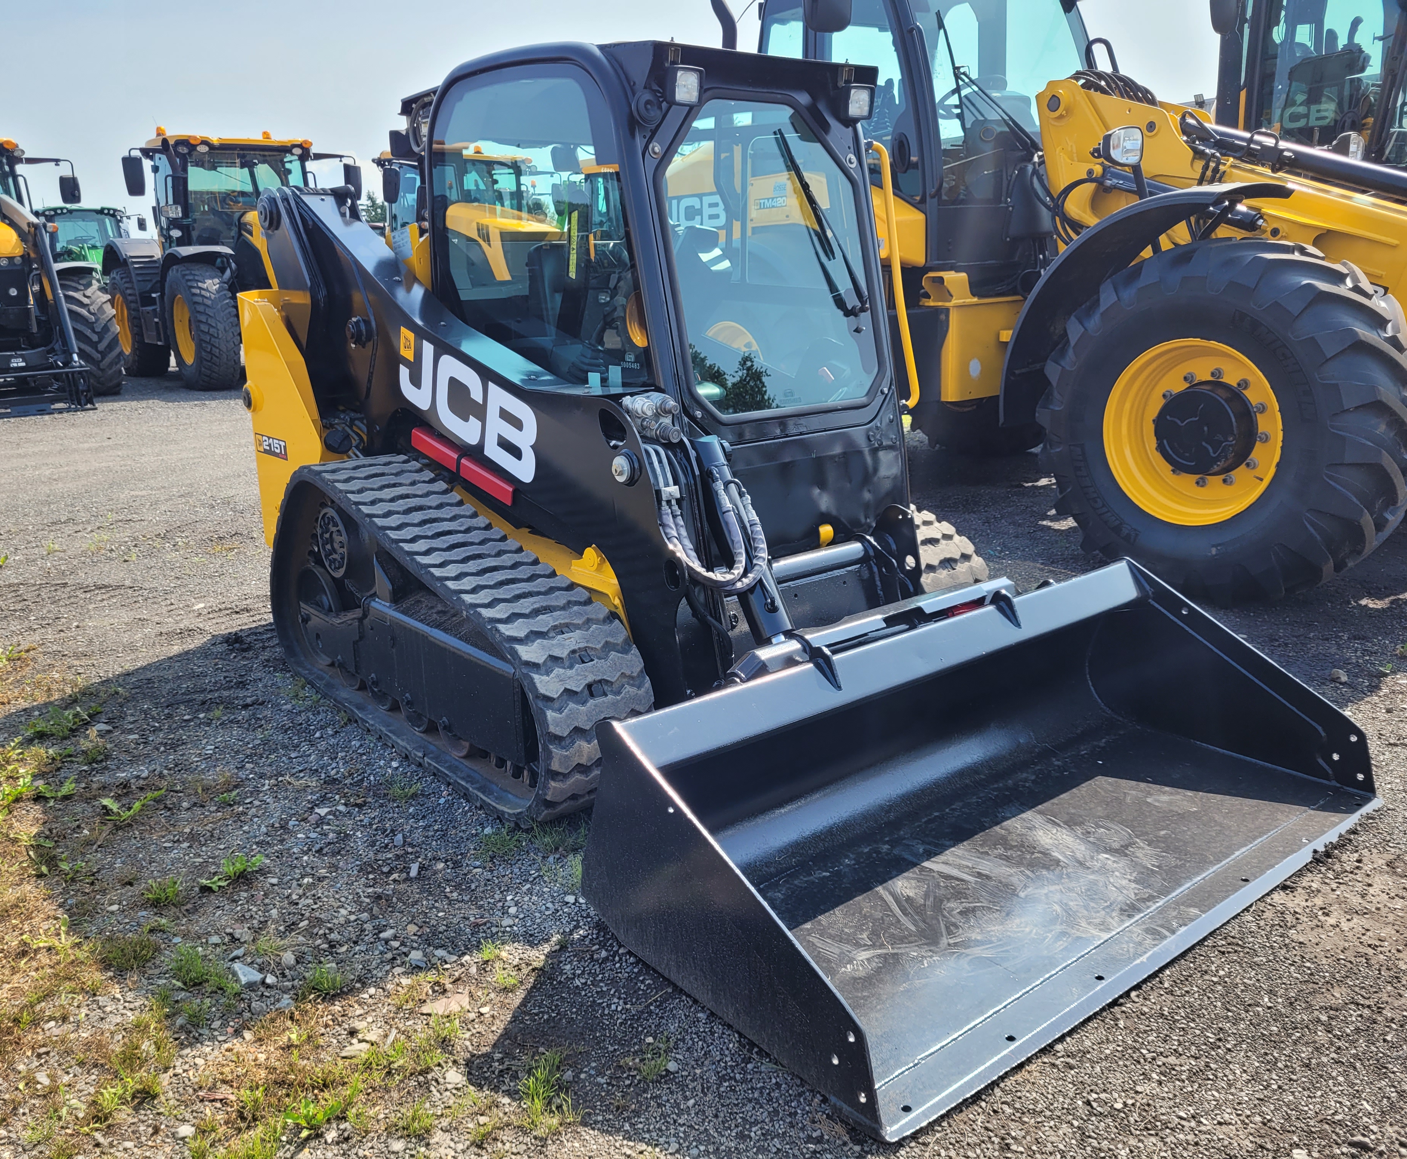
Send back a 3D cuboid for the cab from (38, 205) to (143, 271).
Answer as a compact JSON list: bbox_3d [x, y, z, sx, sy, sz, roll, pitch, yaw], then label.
[{"bbox_3d":[-14.868,-8.198,28.000,1.750,1.650,1.850,-13,19,-36],"label":"cab"}]

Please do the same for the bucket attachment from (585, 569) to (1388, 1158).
[{"bbox_3d":[0.709,0.404,2.650,1.780,0.513,0.908,-13,19,-36],"label":"bucket attachment"}]

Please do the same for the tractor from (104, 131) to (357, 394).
[{"bbox_3d":[-6.245,-4.321,15.598,2.600,3.150,5.100,-14,19,-38],"label":"tractor"}]

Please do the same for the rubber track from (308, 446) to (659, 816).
[{"bbox_3d":[-0.821,0.074,3.499,0.329,0.826,1.922,-13,19,-36],"label":"rubber track"}]

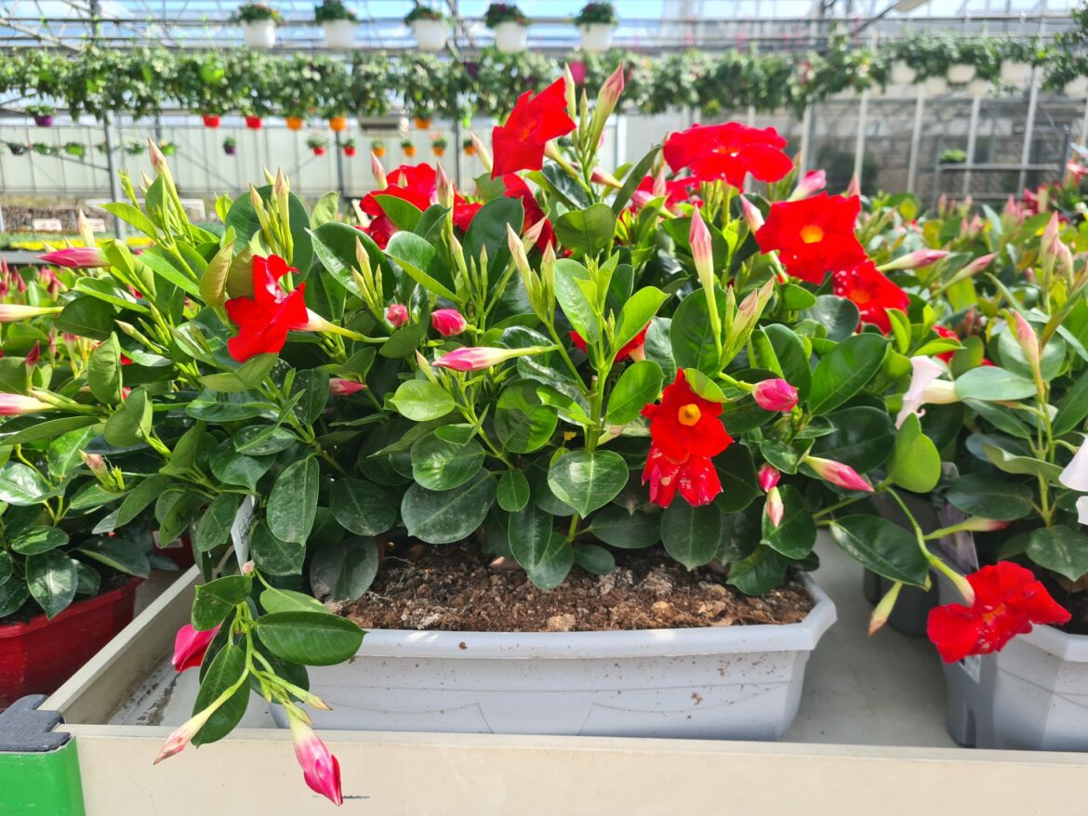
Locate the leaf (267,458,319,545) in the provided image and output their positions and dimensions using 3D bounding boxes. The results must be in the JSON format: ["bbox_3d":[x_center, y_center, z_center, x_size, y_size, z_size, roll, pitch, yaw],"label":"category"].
[{"bbox_3d":[-0.185,0.069,0.600,0.038,0.065,0.013,5,-22,8],"label":"leaf"}]

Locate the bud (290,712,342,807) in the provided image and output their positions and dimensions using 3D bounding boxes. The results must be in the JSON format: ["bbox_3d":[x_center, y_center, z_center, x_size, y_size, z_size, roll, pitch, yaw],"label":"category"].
[{"bbox_3d":[-0.148,0.228,0.530,0.023,0.067,0.023,-27,-4,0],"label":"bud"}]

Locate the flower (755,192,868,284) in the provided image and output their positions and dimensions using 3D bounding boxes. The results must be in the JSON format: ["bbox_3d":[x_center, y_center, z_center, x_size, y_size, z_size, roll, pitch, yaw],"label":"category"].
[{"bbox_3d":[0.224,-0.142,0.685,0.090,0.080,0.034,-2,-13,11],"label":"flower"}]

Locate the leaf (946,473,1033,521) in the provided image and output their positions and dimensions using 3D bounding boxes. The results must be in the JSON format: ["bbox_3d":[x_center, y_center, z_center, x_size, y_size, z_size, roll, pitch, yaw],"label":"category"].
[{"bbox_3d":[0.370,0.074,0.680,0.073,0.015,0.045,-4,51,4],"label":"leaf"}]

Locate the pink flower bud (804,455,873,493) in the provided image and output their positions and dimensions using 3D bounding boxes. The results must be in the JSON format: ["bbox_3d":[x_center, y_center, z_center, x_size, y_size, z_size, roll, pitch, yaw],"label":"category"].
[{"bbox_3d":[0.238,0.054,0.660,0.060,0.018,0.018,26,-15,17],"label":"pink flower bud"}]

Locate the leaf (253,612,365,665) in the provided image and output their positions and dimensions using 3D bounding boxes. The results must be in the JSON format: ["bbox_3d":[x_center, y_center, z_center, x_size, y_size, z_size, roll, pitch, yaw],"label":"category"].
[{"bbox_3d":[-0.161,0.158,0.560,0.077,0.040,0.016,5,-30,3],"label":"leaf"}]

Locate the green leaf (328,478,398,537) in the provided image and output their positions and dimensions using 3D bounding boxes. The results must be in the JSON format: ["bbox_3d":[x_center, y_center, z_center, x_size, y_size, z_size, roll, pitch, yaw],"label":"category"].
[{"bbox_3d":[-0.165,0.091,0.750,0.062,0.066,0.018,-25,-24,-12],"label":"green leaf"}]

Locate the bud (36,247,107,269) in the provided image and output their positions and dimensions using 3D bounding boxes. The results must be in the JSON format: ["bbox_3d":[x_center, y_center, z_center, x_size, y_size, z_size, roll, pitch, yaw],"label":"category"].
[{"bbox_3d":[-0.357,-0.114,0.620,0.056,0.016,0.016,3,0,-11],"label":"bud"}]

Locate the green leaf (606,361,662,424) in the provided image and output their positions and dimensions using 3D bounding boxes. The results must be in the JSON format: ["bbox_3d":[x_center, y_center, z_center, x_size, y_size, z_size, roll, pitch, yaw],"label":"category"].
[{"bbox_3d":[0.078,-0.012,0.700,0.046,0.066,0.016,37,-11,24],"label":"green leaf"}]

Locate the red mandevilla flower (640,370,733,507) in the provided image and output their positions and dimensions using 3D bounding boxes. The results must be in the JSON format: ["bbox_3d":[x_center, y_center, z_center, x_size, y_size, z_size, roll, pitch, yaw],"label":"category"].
[{"bbox_3d":[0.113,0.025,0.645,0.074,0.105,0.045,0,3,6],"label":"red mandevilla flower"}]

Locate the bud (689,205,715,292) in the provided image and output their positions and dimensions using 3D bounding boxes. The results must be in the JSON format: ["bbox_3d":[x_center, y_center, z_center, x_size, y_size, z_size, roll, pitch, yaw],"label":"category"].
[{"bbox_3d":[0.121,-0.123,0.630,0.018,0.065,0.018,-12,0,0],"label":"bud"}]

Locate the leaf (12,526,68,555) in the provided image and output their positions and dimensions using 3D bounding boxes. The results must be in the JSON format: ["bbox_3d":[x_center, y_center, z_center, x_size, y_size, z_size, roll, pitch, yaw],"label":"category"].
[{"bbox_3d":[-0.542,0.144,0.880,0.064,0.018,0.044,-10,50,-12],"label":"leaf"}]

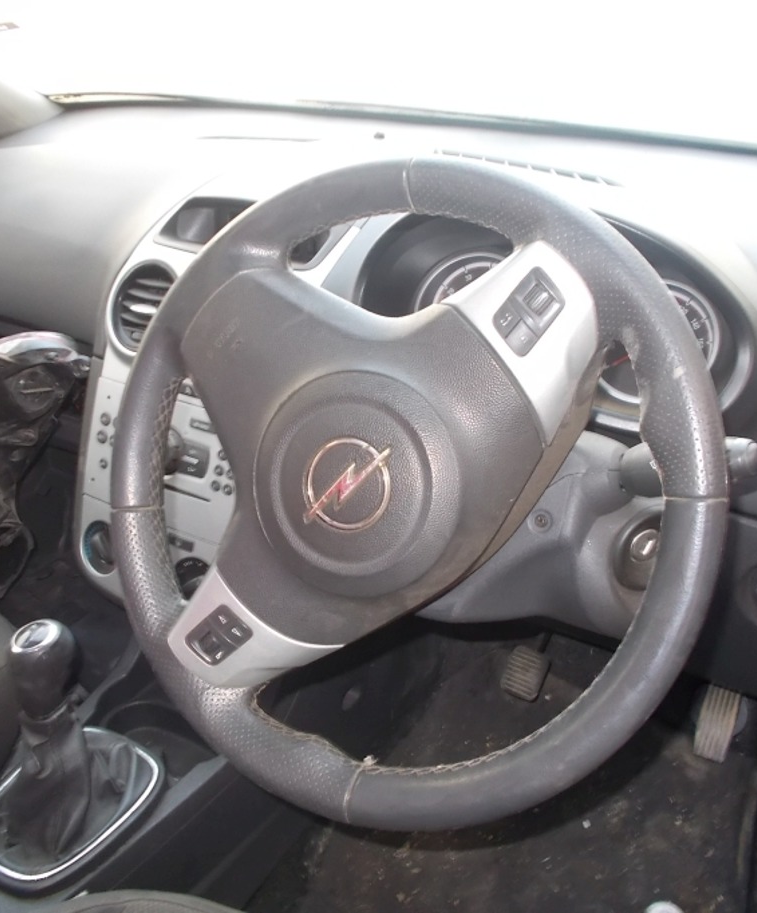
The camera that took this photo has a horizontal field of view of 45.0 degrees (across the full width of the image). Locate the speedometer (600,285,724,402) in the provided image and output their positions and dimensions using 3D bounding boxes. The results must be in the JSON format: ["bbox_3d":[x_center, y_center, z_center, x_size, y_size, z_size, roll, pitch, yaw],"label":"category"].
[{"bbox_3d":[0.218,-0.091,0.724,0.102,0.102,0.030,16,1,24],"label":"speedometer"}]

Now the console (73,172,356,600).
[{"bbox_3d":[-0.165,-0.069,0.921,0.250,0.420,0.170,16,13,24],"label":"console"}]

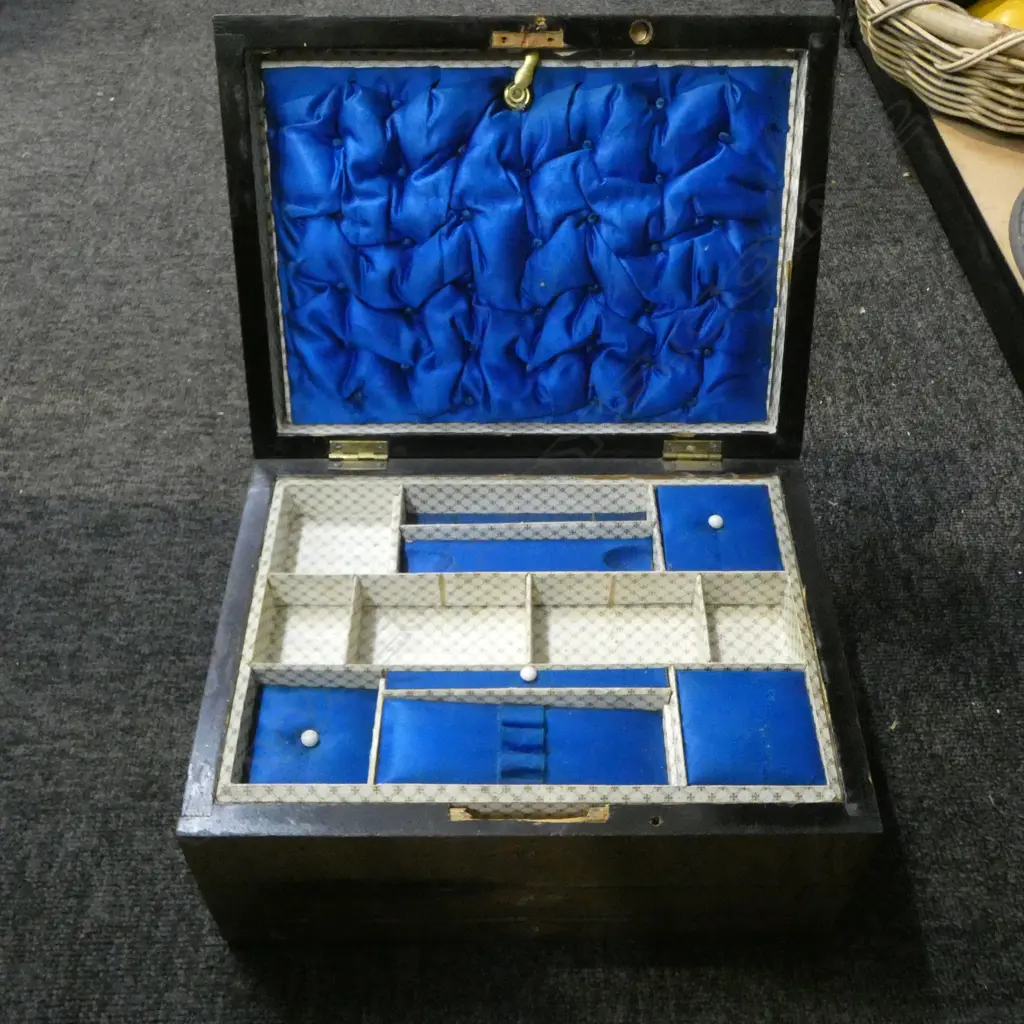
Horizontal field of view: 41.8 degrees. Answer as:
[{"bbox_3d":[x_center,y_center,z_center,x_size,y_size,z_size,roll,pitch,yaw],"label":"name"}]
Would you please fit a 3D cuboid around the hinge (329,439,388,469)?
[{"bbox_3d":[-0.083,-0.030,0.721,0.032,0.015,0.008,0,28,0],"label":"hinge"}]

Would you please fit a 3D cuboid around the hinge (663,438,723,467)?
[{"bbox_3d":[0.098,-0.030,0.721,0.032,0.015,0.009,0,28,0],"label":"hinge"}]

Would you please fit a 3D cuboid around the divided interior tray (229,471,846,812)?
[{"bbox_3d":[0.008,0.067,0.665,0.272,0.036,0.196,0,48,0],"label":"divided interior tray"}]

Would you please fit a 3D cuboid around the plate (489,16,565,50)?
[{"bbox_3d":[0.008,-0.230,0.645,0.035,0.014,0.004,0,22,0],"label":"plate"}]

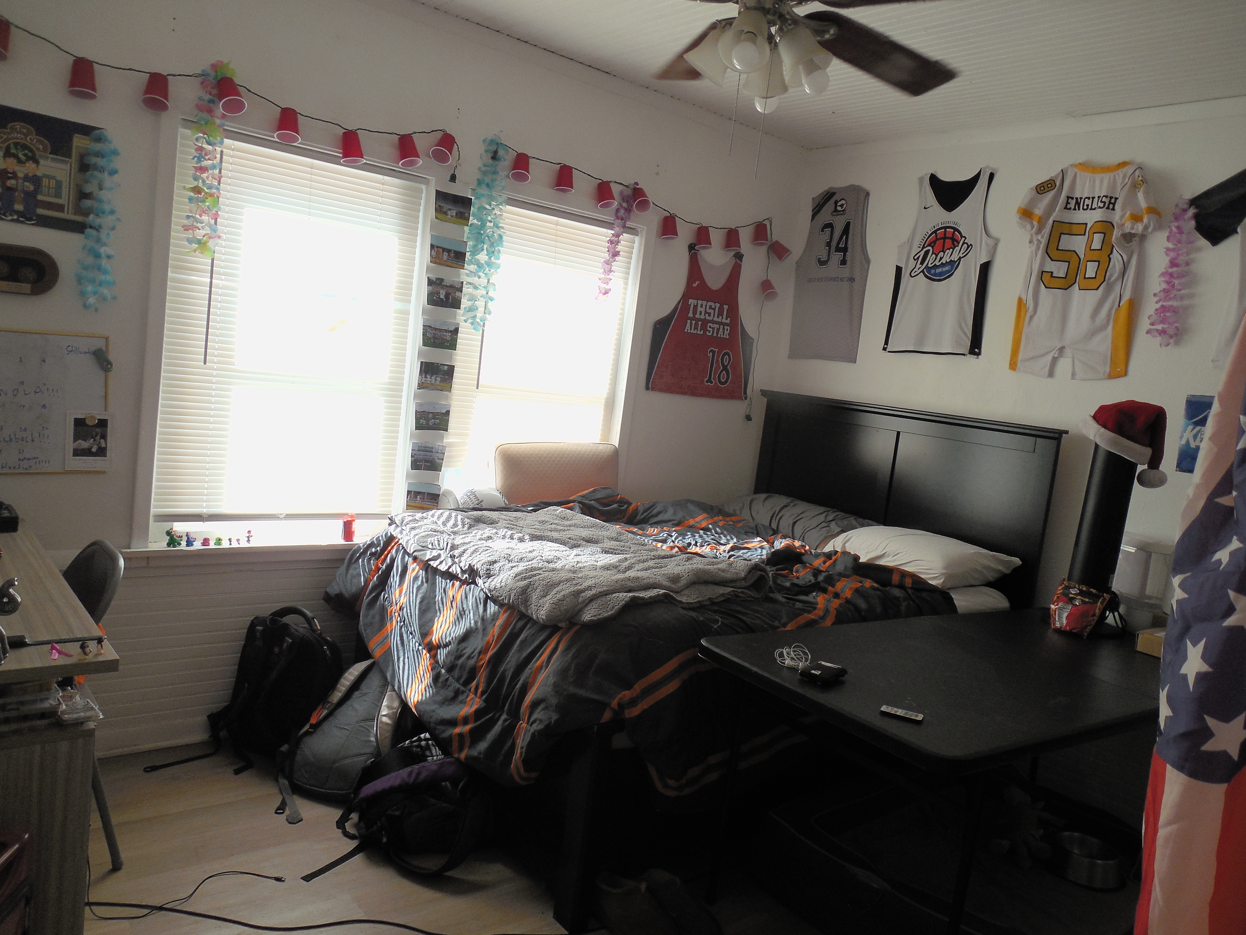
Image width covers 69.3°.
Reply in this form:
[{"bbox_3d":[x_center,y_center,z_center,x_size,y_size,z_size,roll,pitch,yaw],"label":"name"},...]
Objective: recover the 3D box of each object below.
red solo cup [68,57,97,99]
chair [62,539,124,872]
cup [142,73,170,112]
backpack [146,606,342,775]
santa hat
[{"bbox_3d":[-1.500,-1.081,2.498,0.077,0.091,0.077,1,2,-39],"label":"red solo cup"},{"bbox_3d":[-1.592,0.606,2.306,0.490,0.800,0.450,0,9,-44],"label":"chair"},{"bbox_3d":[-1.362,-1.103,2.635,0.085,0.108,0.085,-2,-15,0],"label":"cup"},{"bbox_3d":[-1.113,0.734,3.087,0.310,0.480,0.220,10,2,24],"label":"backpack"},{"bbox_3d":[1.703,-0.078,3.066,0.300,0.300,0.230,11,8,29],"label":"santa hat"}]

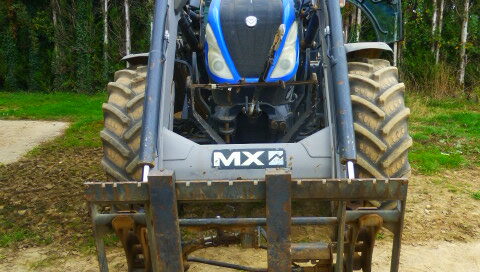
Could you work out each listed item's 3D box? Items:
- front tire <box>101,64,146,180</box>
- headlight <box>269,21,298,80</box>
[{"bbox_3d":[-0.785,0.055,3.870,0.430,1.310,1.310,0,11,2],"label":"front tire"},{"bbox_3d":[0.319,-0.624,3.220,0.210,0.400,0.250,-2,11,-6],"label":"headlight"}]

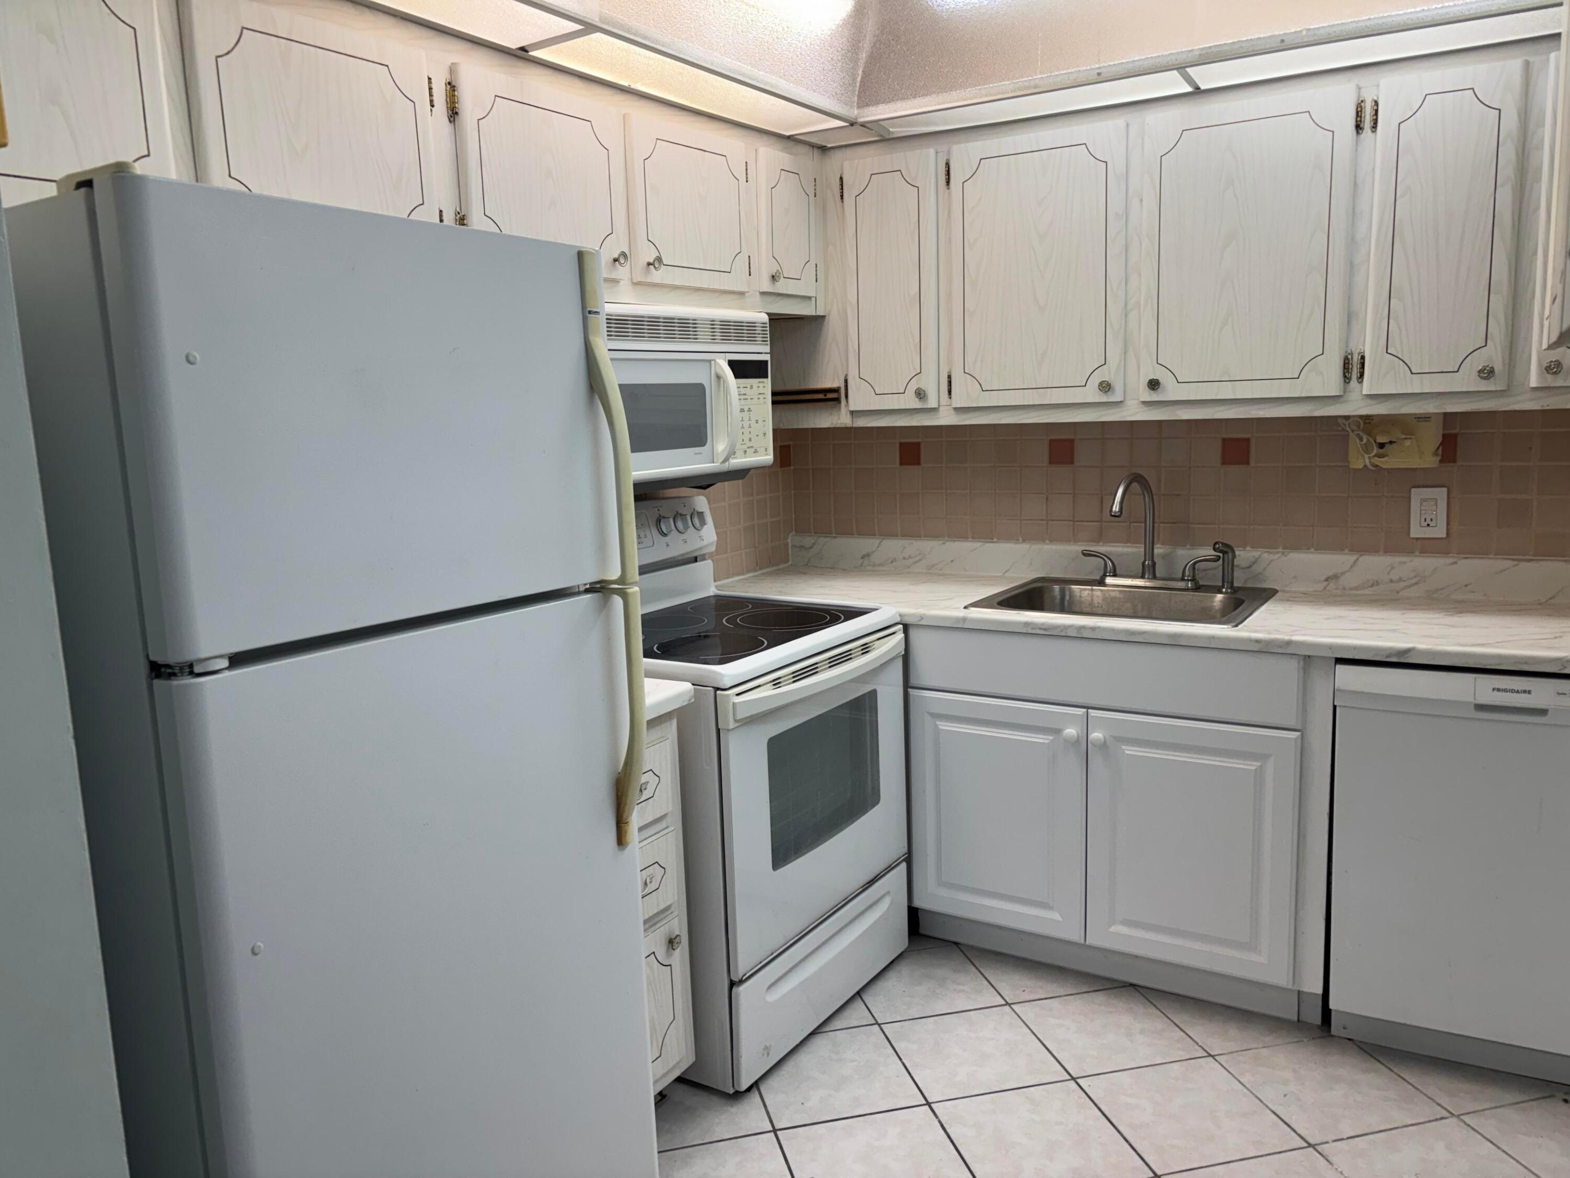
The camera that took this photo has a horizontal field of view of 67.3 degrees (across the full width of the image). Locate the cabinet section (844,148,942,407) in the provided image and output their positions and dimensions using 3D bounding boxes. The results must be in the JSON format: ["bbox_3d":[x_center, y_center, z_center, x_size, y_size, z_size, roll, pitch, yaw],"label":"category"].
[{"bbox_3d":[0.366,-0.829,3.261,0.269,0.652,0.310,4,10,32],"label":"cabinet section"}]

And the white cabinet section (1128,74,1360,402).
[{"bbox_3d":[1.113,-0.779,2.786,0.447,0.652,0.310,4,10,32],"label":"white cabinet section"}]

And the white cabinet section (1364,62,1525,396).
[{"bbox_3d":[1.446,-0.757,2.574,0.265,0.652,0.310,4,10,32],"label":"white cabinet section"}]

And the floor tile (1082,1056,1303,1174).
[{"bbox_3d":[0.808,1.048,2.365,0.322,0.012,0.322,-4,9,-13],"label":"floor tile"}]

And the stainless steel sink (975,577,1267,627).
[{"bbox_3d":[0.860,0.105,2.980,0.641,0.170,0.521,4,11,32],"label":"stainless steel sink"}]

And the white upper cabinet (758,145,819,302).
[{"bbox_3d":[-0.134,-0.948,3.170,0.331,0.375,0.289,4,11,32],"label":"white upper cabinet"}]

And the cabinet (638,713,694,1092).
[{"bbox_3d":[-0.536,0.608,2.431,0.612,0.763,0.300,4,11,32],"label":"cabinet"}]

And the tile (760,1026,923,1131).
[{"bbox_3d":[0.098,1.046,2.530,0.322,0.012,0.322,-4,9,-13],"label":"tile"}]

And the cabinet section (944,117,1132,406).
[{"bbox_3d":[0.702,-0.806,3.048,0.453,0.652,0.310,4,10,32],"label":"cabinet section"}]

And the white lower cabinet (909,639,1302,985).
[{"bbox_3d":[0.874,0.443,3.026,0.931,0.767,0.608,4,11,32],"label":"white lower cabinet"}]

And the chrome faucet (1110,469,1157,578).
[{"bbox_3d":[0.907,-0.152,3.046,0.045,0.285,0.215,6,12,42],"label":"chrome faucet"}]

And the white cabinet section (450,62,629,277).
[{"bbox_3d":[-0.597,-0.816,2.409,0.310,0.354,0.427,4,10,32],"label":"white cabinet section"}]

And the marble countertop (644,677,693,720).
[{"bbox_3d":[-0.533,0.211,2.360,0.648,0.038,0.305,4,11,32],"label":"marble countertop"}]

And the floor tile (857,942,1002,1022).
[{"bbox_3d":[0.338,0.976,2.917,0.322,0.012,0.322,-4,9,-13],"label":"floor tile"}]

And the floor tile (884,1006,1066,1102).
[{"bbox_3d":[0.415,1.023,2.604,0.322,0.012,0.322,-4,9,-13],"label":"floor tile"}]

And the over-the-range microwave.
[{"bbox_3d":[-0.367,-0.446,2.795,0.372,0.412,0.762,4,11,32],"label":"over-the-range microwave"}]

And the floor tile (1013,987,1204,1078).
[{"bbox_3d":[0.731,1.001,2.678,0.322,0.012,0.322,-4,9,-13],"label":"floor tile"}]

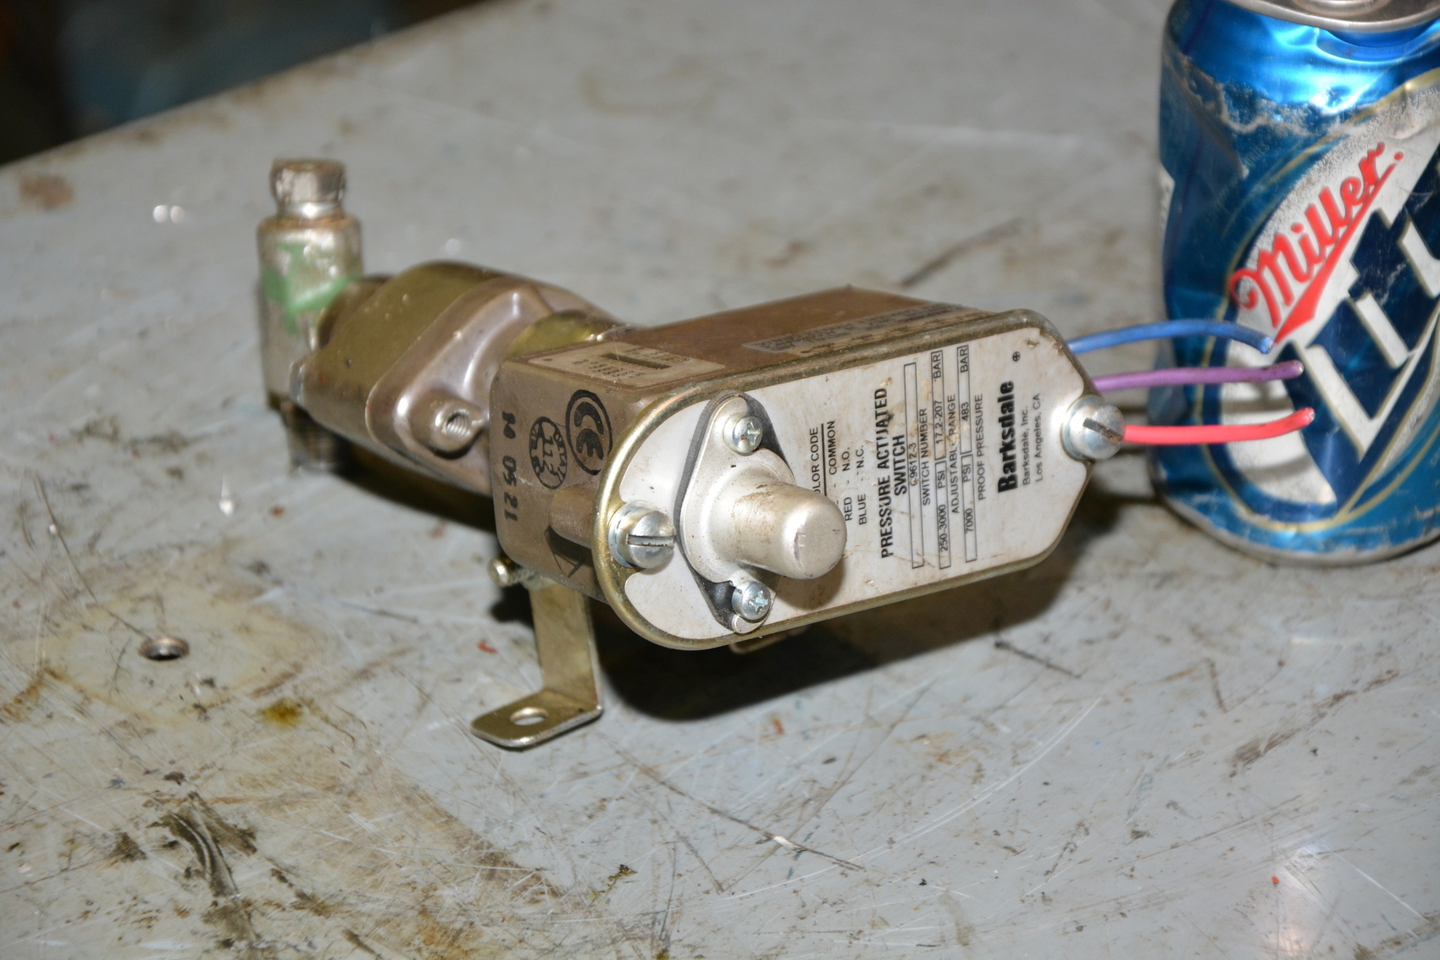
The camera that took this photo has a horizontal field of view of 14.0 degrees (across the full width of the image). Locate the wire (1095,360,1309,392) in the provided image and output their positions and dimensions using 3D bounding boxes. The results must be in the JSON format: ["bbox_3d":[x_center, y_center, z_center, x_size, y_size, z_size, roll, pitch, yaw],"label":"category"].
[{"bbox_3d":[0.085,-0.019,1.065,0.047,0.004,0.005,-5,25,33],"label":"wire"}]

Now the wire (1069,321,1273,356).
[{"bbox_3d":[0.082,-0.025,1.057,0.049,0.004,0.012,-2,24,41],"label":"wire"}]

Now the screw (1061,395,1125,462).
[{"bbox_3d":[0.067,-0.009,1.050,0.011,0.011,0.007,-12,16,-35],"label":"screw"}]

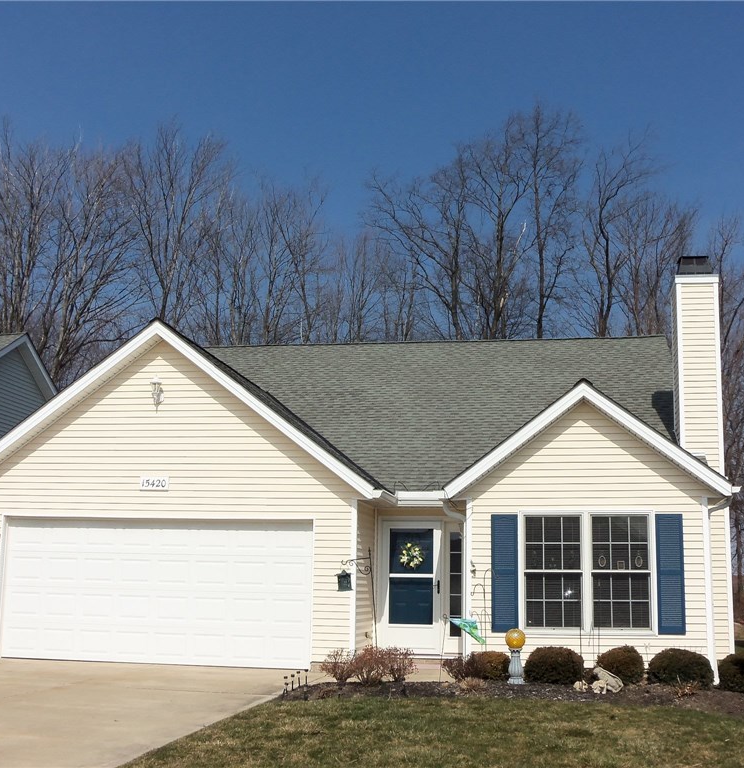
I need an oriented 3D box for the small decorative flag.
[{"bbox_3d":[1.240,3.230,14.350,0.459,0.340,0.120,-1,-10,10],"label":"small decorative flag"}]

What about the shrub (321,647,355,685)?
[{"bbox_3d":[-0.452,3.697,14.324,0.445,0.471,0.420,1,-10,0],"label":"shrub"}]

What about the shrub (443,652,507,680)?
[{"bbox_3d":[1.367,3.719,14.459,0.872,0.396,0.600,-1,-10,10],"label":"shrub"}]

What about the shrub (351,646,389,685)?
[{"bbox_3d":[-0.032,3.653,14.205,0.493,0.493,0.480,1,-10,0],"label":"shrub"}]

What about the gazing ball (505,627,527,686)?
[{"bbox_3d":[1.894,3.596,14.450,0.288,0.719,0.288,-1,-10,10],"label":"gazing ball"}]

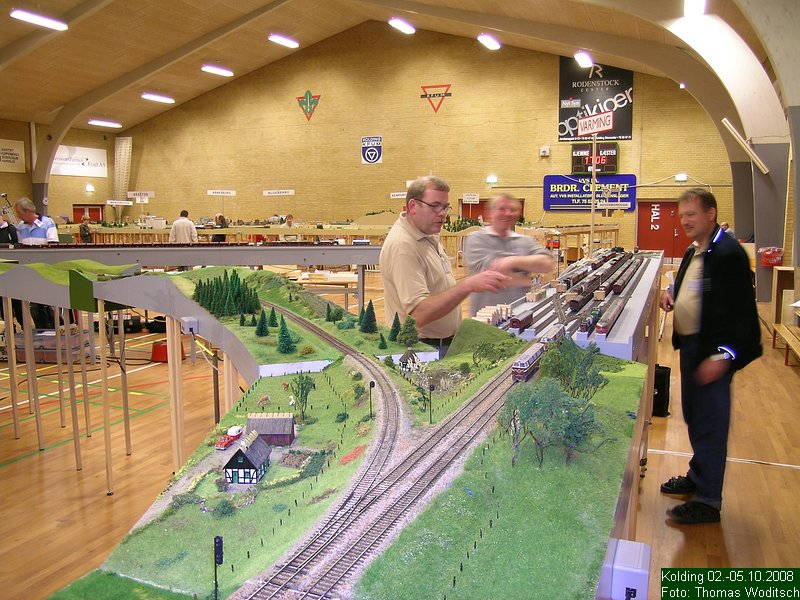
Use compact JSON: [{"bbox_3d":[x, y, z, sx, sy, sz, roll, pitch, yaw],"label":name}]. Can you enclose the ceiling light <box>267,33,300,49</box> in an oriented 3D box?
[{"bbox_3d":[-4.146,-9.222,23.086,0.300,0.130,1.600,-14,2,23],"label":"ceiling light"}]

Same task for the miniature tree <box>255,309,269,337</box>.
[{"bbox_3d":[-0.416,0.069,1.967,0.042,0.080,0.042,0,8,0],"label":"miniature tree"}]

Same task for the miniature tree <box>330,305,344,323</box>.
[{"bbox_3d":[-0.194,0.048,2.017,0.037,0.056,0.037,0,8,0],"label":"miniature tree"}]

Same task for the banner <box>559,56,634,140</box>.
[{"bbox_3d":[6.424,-6.628,21.165,2.320,2.780,0.050,3,8,22],"label":"banner"}]

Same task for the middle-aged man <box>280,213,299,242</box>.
[{"bbox_3d":[-2.599,-1.203,15.310,0.500,1.640,0.340,-1,8,-7],"label":"middle-aged man"}]

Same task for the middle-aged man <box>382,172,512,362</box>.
[{"bbox_3d":[0.205,0.351,2.994,0.540,1.820,0.480,4,9,26],"label":"middle-aged man"}]

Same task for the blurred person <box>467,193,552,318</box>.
[{"bbox_3d":[0.606,0.278,3.721,0.500,1.770,0.380,-2,8,-12],"label":"blurred person"}]

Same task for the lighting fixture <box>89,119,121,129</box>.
[{"bbox_3d":[-12.154,-7.251,26.705,0.300,0.130,1.600,-14,2,23],"label":"lighting fixture"}]

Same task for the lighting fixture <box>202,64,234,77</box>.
[{"bbox_3d":[-6.826,-8.561,24.244,0.300,0.130,1.600,-14,2,23],"label":"lighting fixture"}]

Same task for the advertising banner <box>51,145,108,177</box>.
[{"bbox_3d":[-13.794,-5.925,27.733,0.050,1.202,3.150,3,8,23],"label":"advertising banner"}]

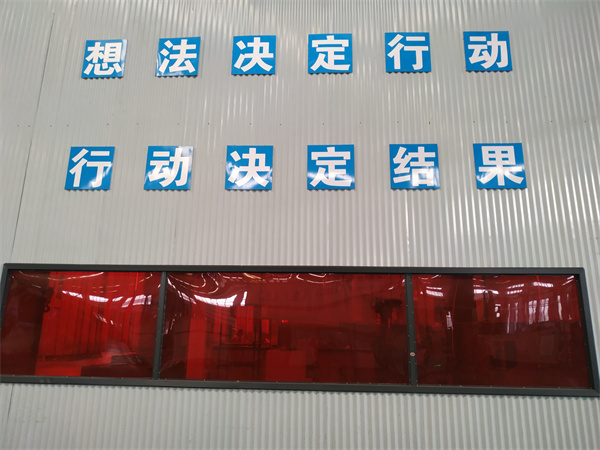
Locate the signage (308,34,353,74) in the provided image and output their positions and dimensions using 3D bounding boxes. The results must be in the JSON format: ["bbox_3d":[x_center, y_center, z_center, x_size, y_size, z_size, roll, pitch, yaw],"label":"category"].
[{"bbox_3d":[0.346,-1.963,4.778,0.505,0.505,0.025,0,-13,3],"label":"signage"}]

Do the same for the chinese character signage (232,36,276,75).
[{"bbox_3d":[-0.531,-1.967,4.828,0.505,0.505,0.025,0,-13,3],"label":"chinese character signage"}]

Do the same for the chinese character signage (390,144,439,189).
[{"bbox_3d":[1.210,-0.620,4.416,0.505,0.505,0.025,0,-13,3],"label":"chinese character signage"}]

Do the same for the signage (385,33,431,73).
[{"bbox_3d":[1.222,-1.959,4.729,0.505,0.505,0.025,0,-13,3],"label":"signage"}]

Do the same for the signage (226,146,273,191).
[{"bbox_3d":[-0.548,-0.621,4.513,0.505,0.505,0.025,0,-13,3],"label":"signage"}]

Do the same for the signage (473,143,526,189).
[{"bbox_3d":[2.091,-0.620,4.367,0.505,0.505,0.025,0,-13,3],"label":"signage"}]

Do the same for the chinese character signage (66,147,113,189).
[{"bbox_3d":[-2.321,-0.629,4.614,0.505,0.505,0.025,0,-13,3],"label":"chinese character signage"}]

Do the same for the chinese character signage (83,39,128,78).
[{"bbox_3d":[-2.309,-1.967,4.926,0.505,0.505,0.025,0,-13,3],"label":"chinese character signage"}]

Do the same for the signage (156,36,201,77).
[{"bbox_3d":[-1.425,-1.965,4.877,0.505,0.505,0.025,0,-13,3],"label":"signage"}]

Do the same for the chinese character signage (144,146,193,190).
[{"bbox_3d":[-1.435,-0.625,4.563,0.505,0.505,0.025,0,-13,3],"label":"chinese character signage"}]

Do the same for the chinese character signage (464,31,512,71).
[{"bbox_3d":[2.103,-1.950,4.678,0.505,0.505,0.025,0,-13,3],"label":"chinese character signage"}]

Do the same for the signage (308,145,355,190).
[{"bbox_3d":[0.330,-0.622,4.465,0.505,0.505,0.025,0,-13,3],"label":"signage"}]

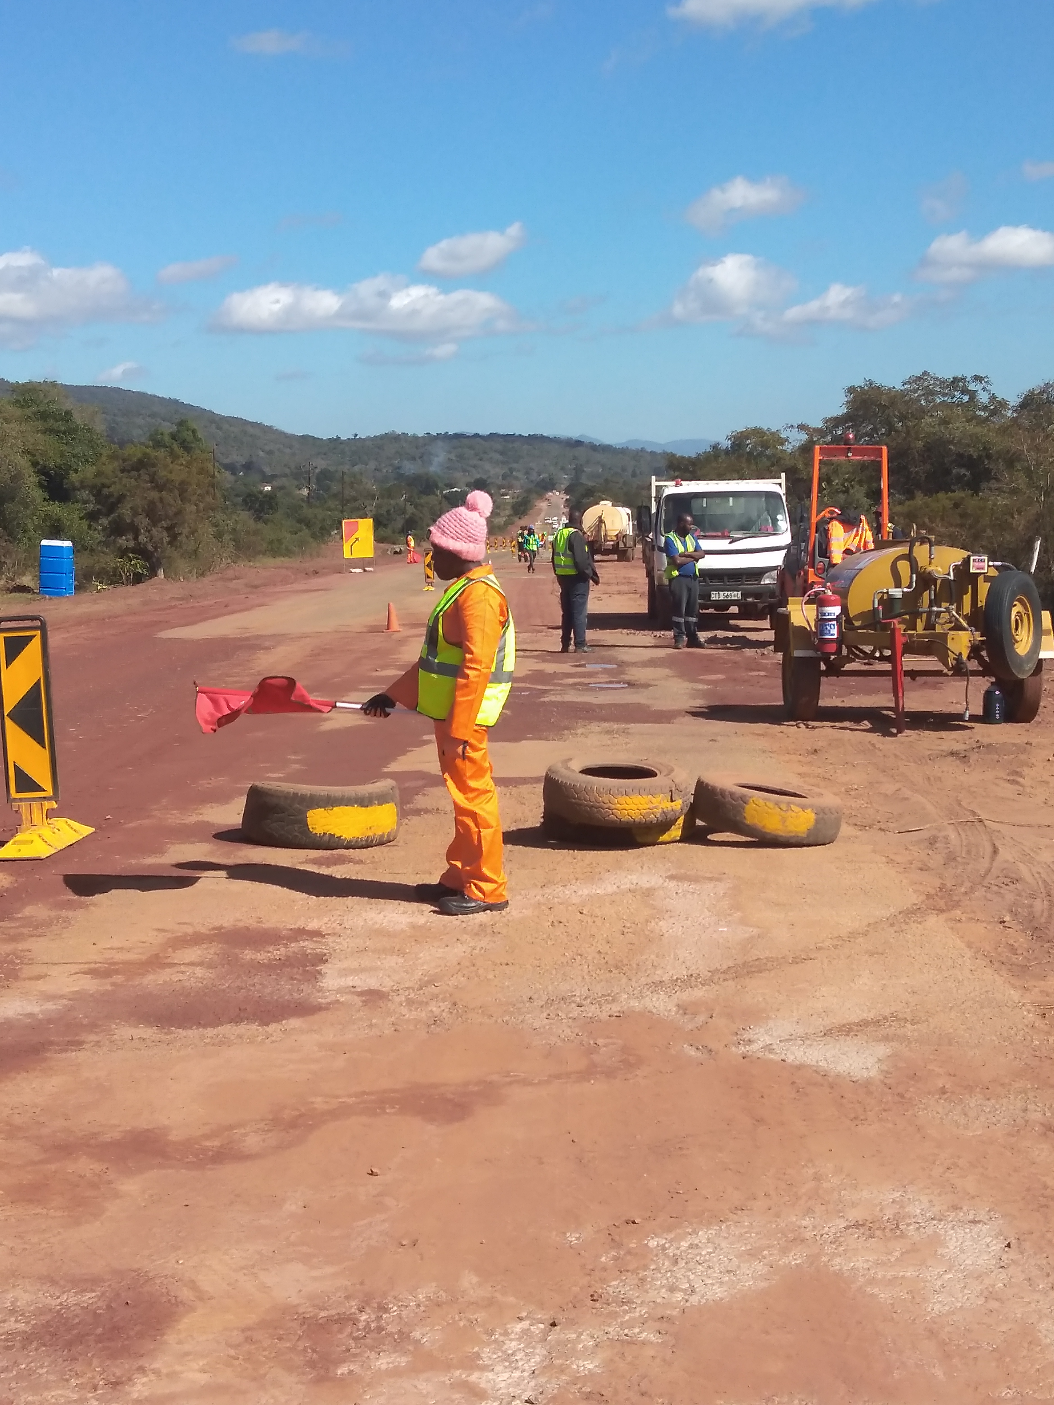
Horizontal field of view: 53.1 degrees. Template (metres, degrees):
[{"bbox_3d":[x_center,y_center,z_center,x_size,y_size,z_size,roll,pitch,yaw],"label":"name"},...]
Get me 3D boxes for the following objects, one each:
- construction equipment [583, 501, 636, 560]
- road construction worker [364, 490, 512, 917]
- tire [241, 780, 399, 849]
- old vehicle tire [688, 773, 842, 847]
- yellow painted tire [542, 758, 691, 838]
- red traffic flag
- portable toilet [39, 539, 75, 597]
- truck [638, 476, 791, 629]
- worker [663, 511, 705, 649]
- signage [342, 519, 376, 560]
[{"bbox_3d":[4.435,-9.072,55.700,2.450,2.950,7.500,1,10,9],"label":"construction equipment"},{"bbox_3d":[-0.328,-0.006,4.270,0.600,1.690,0.500,0,9,0],"label":"road construction worker"},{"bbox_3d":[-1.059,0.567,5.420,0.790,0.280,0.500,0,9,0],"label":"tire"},{"bbox_3d":[1.240,0.558,5.550,0.780,0.235,0.780,11,6,-2],"label":"old vehicle tire"},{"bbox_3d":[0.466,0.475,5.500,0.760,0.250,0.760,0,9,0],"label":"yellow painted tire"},{"bbox_3d":[-1.072,0.007,4.360,0.580,0.235,0.170,0,9,0],"label":"red traffic flag"},{"bbox_3d":[-17.125,-4.895,38.500,1.020,2.120,1.020,0,9,-2],"label":"portable toilet"},{"bbox_3d":[3.020,-2.530,17.500,2.100,2.350,5.000,1,10,6],"label":"truck"},{"bbox_3d":[2.026,-1.575,13.600,0.520,1.770,0.360,-6,11,-32],"label":"worker"},{"bbox_3d":[-6.144,-5.945,38.500,1.150,1.470,0.060,0,9,-3],"label":"signage"}]

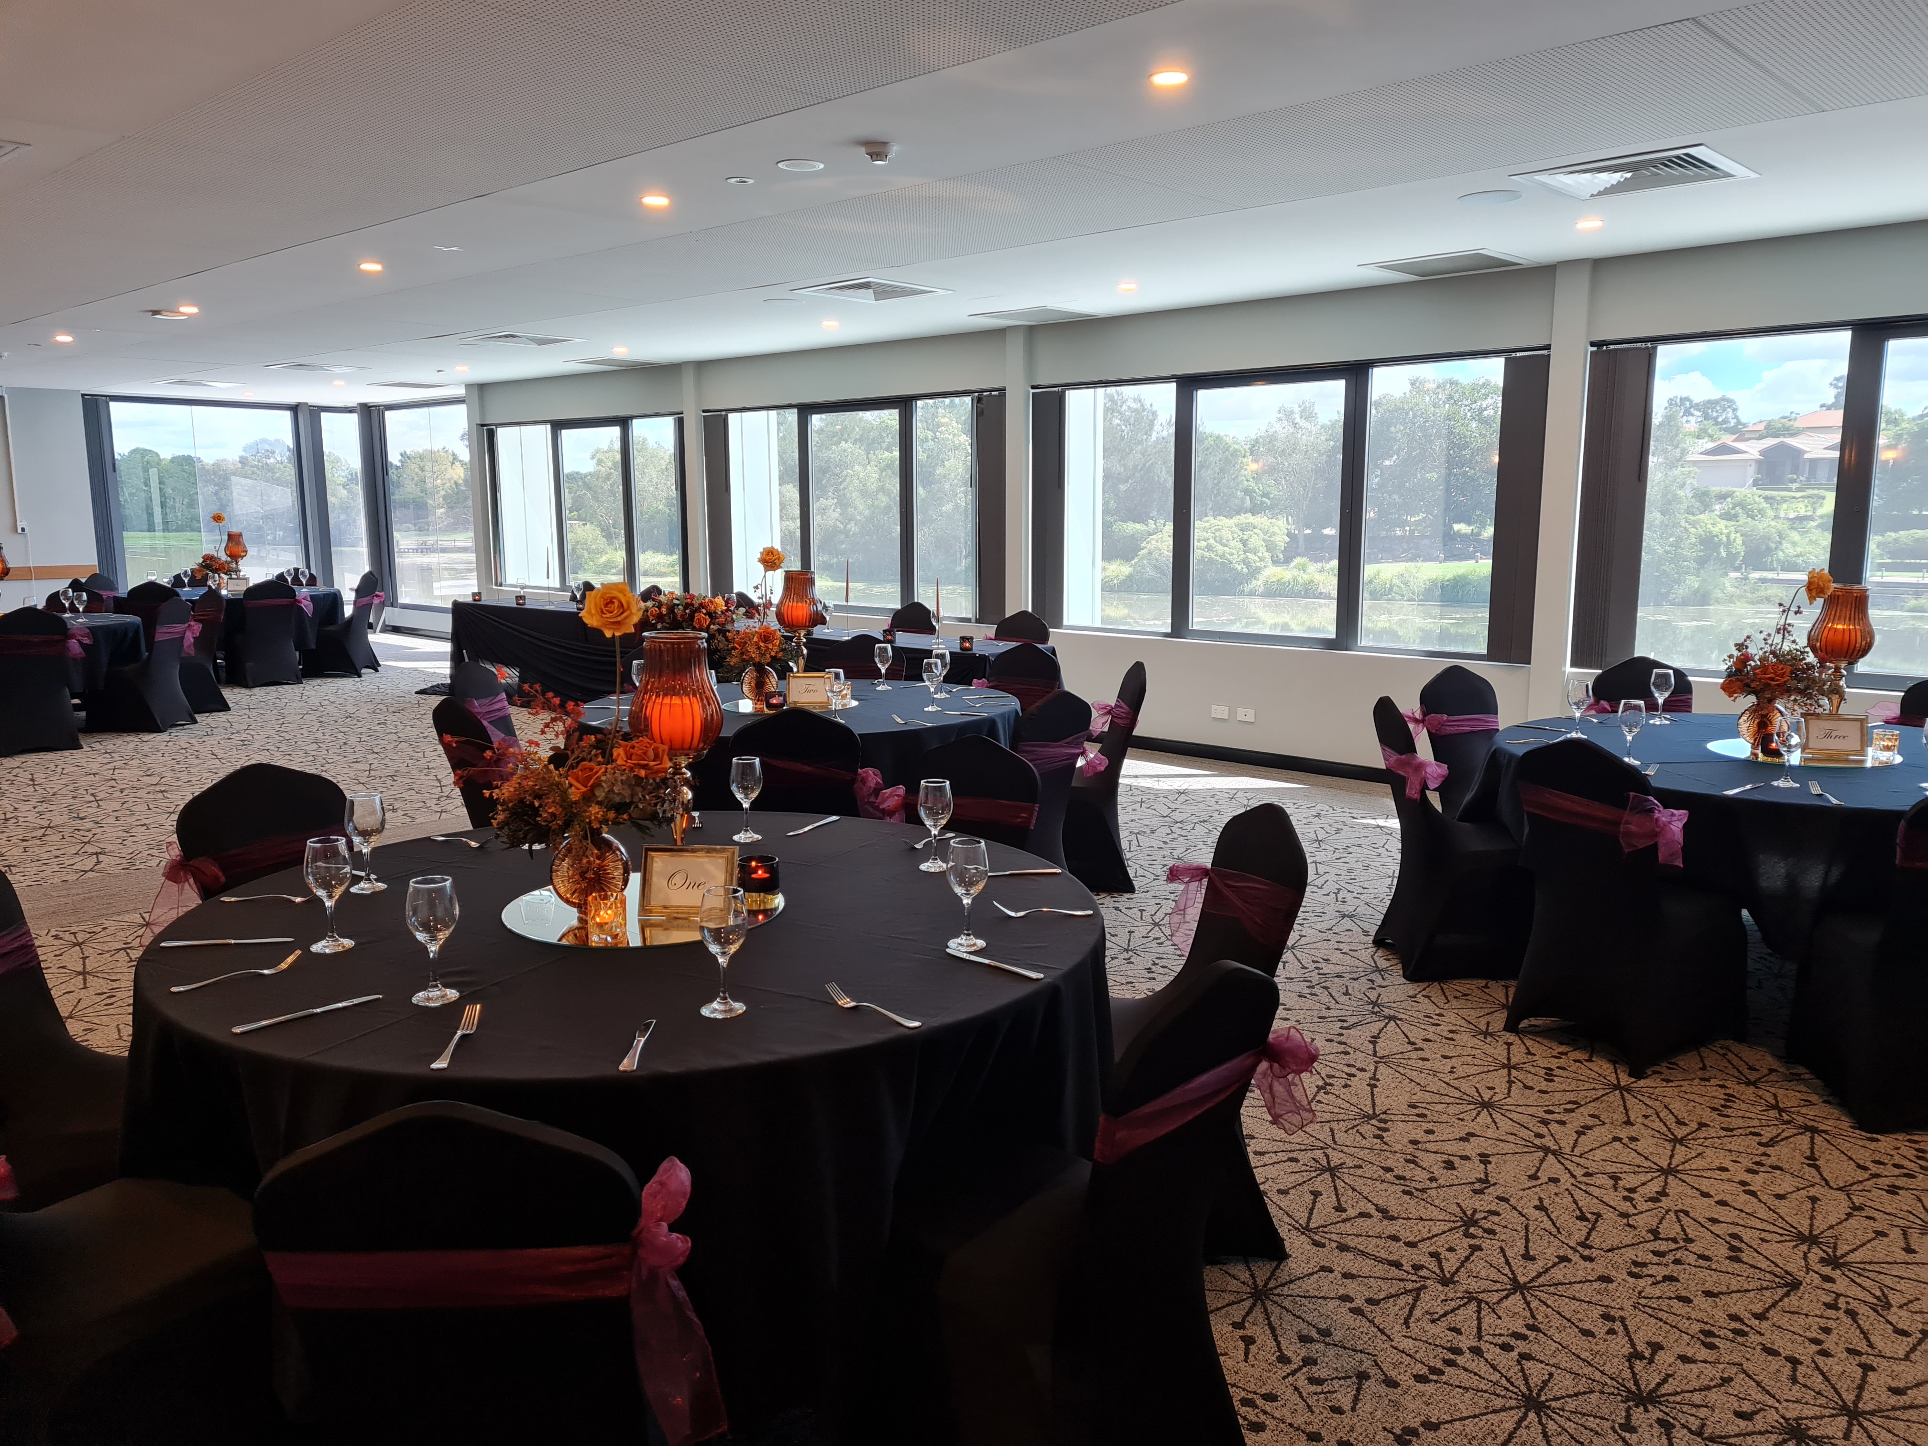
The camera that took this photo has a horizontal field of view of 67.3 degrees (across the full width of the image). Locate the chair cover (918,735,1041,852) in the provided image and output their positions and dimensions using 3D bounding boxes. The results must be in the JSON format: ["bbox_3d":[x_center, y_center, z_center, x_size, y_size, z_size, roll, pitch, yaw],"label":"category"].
[{"bbox_3d":[-0.088,0.529,3.977,0.450,0.920,0.570,4,10,25],"label":"chair cover"}]

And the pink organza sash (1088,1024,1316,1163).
[{"bbox_3d":[0.368,0.580,2.155,0.120,0.190,0.540,8,12,43],"label":"pink organza sash"}]

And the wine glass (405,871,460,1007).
[{"bbox_3d":[-0.887,0.363,2.416,0.084,0.202,0.084,0,9,0],"label":"wine glass"}]

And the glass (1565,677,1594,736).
[{"bbox_3d":[2.122,-0.050,4.990,0.080,0.198,0.080,8,12,43],"label":"glass"}]

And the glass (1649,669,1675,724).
[{"bbox_3d":[2.592,-0.101,5.366,0.080,0.196,0.080,4,10,26],"label":"glass"}]

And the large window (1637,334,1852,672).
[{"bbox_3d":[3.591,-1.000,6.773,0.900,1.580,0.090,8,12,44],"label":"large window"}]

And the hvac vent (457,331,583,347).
[{"bbox_3d":[-3.044,-2.649,10.021,0.630,0.040,0.630,8,12,42],"label":"hvac vent"}]

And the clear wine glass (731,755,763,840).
[{"bbox_3d":[-0.527,0.185,3.505,0.080,0.198,0.080,0,9,0],"label":"clear wine glass"}]

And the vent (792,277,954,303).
[{"bbox_3d":[-0.501,-2.397,8.004,0.650,0.050,0.650,8,12,43],"label":"vent"}]

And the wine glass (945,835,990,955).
[{"bbox_3d":[0.008,0.313,2.658,0.080,0.198,0.080,0,9,0],"label":"wine glass"}]

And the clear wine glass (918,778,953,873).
[{"bbox_3d":[-0.070,0.227,3.274,0.084,0.202,0.084,0,9,0],"label":"clear wine glass"}]

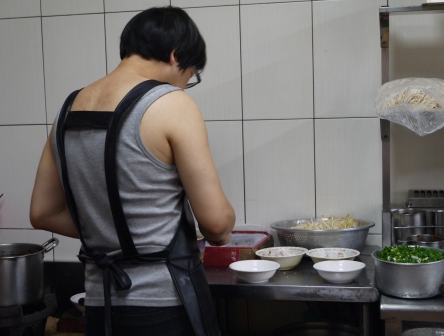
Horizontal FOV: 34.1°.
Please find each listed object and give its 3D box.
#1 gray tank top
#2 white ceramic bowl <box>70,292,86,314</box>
[{"bbox_3d":[-0.270,0.058,1.930,0.385,0.585,0.255,2,6,30],"label":"gray tank top"},{"bbox_3d":[-0.405,0.435,2.282,0.144,0.052,0.144,-2,5,0],"label":"white ceramic bowl"}]

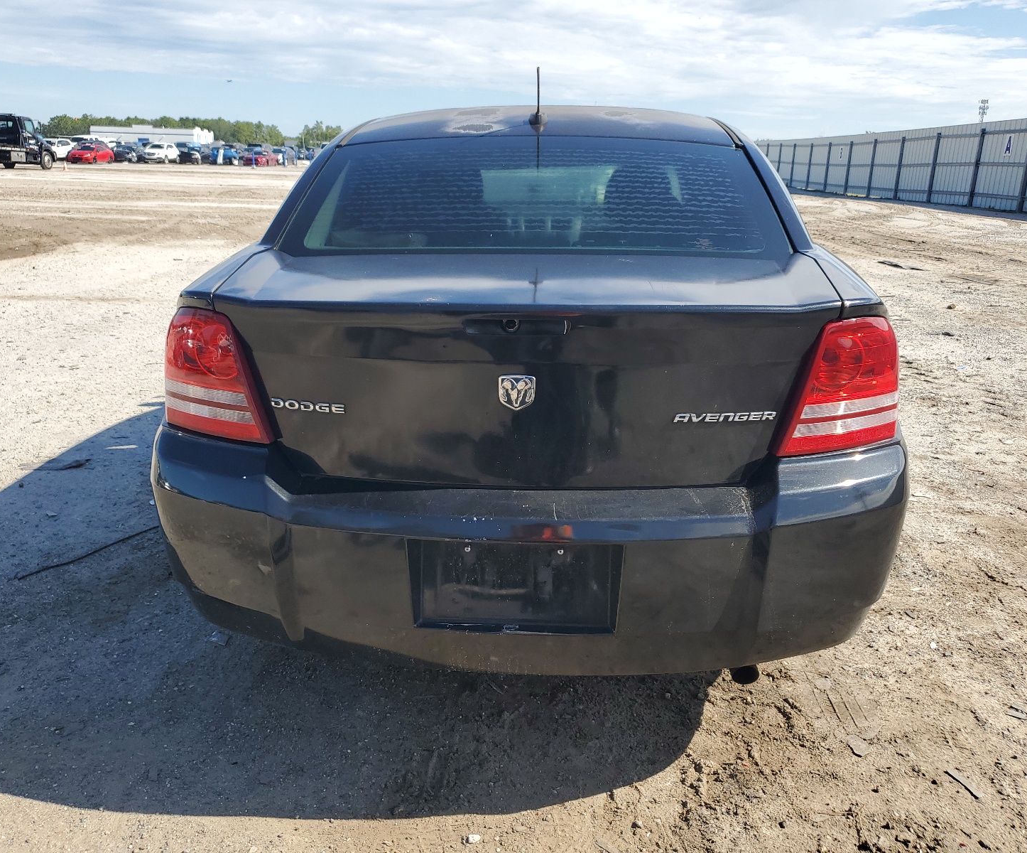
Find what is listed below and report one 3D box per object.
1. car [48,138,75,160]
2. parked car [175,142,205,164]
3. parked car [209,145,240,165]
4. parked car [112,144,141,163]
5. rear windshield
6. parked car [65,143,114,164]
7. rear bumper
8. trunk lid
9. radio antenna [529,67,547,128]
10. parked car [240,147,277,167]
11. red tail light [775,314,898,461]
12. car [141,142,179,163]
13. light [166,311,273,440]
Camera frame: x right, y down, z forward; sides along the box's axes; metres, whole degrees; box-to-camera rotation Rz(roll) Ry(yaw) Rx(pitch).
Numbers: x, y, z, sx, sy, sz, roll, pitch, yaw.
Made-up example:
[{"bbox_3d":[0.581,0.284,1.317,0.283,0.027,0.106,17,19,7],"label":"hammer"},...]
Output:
[{"bbox_3d":[-38.724,-23.453,72.500,1.900,1.770,4.800,-2,18,-7],"label":"car"},{"bbox_3d":[-25.746,-21.707,68.000,1.820,1.570,4.600,-5,19,-15],"label":"parked car"},{"bbox_3d":[-22.783,-21.428,67.500,1.830,1.480,4.650,-4,18,-14],"label":"parked car"},{"bbox_3d":[-32.690,-22.954,72.000,1.800,1.460,4.650,-5,19,-17],"label":"parked car"},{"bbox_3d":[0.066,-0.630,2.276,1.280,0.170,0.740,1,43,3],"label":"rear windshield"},{"bbox_3d":[-34.050,-21.881,68.700,1.790,1.400,4.500,-1,18,-3],"label":"parked car"},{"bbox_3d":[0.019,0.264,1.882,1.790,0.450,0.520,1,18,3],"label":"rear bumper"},{"bbox_3d":[0.024,-0.161,1.972,1.360,0.430,0.580,1,18,3],"label":"trunk lid"},{"bbox_3d":[0.080,-1.037,2.692,0.055,0.170,0.110,1,18,3],"label":"radio antenna"},{"bbox_3d":[-20.476,-21.786,69.193,1.810,1.430,4.650,0,18,0],"label":"parked car"},{"bbox_3d":[0.694,-0.102,1.832,0.310,0.290,0.290,1,18,3],"label":"red tail light"},{"bbox_3d":[-29.265,-22.713,71.013,1.810,1.660,4.400,0,18,0],"label":"car"},{"bbox_3d":[-0.658,-0.132,1.900,0.310,0.290,0.290,1,18,3],"label":"light"}]

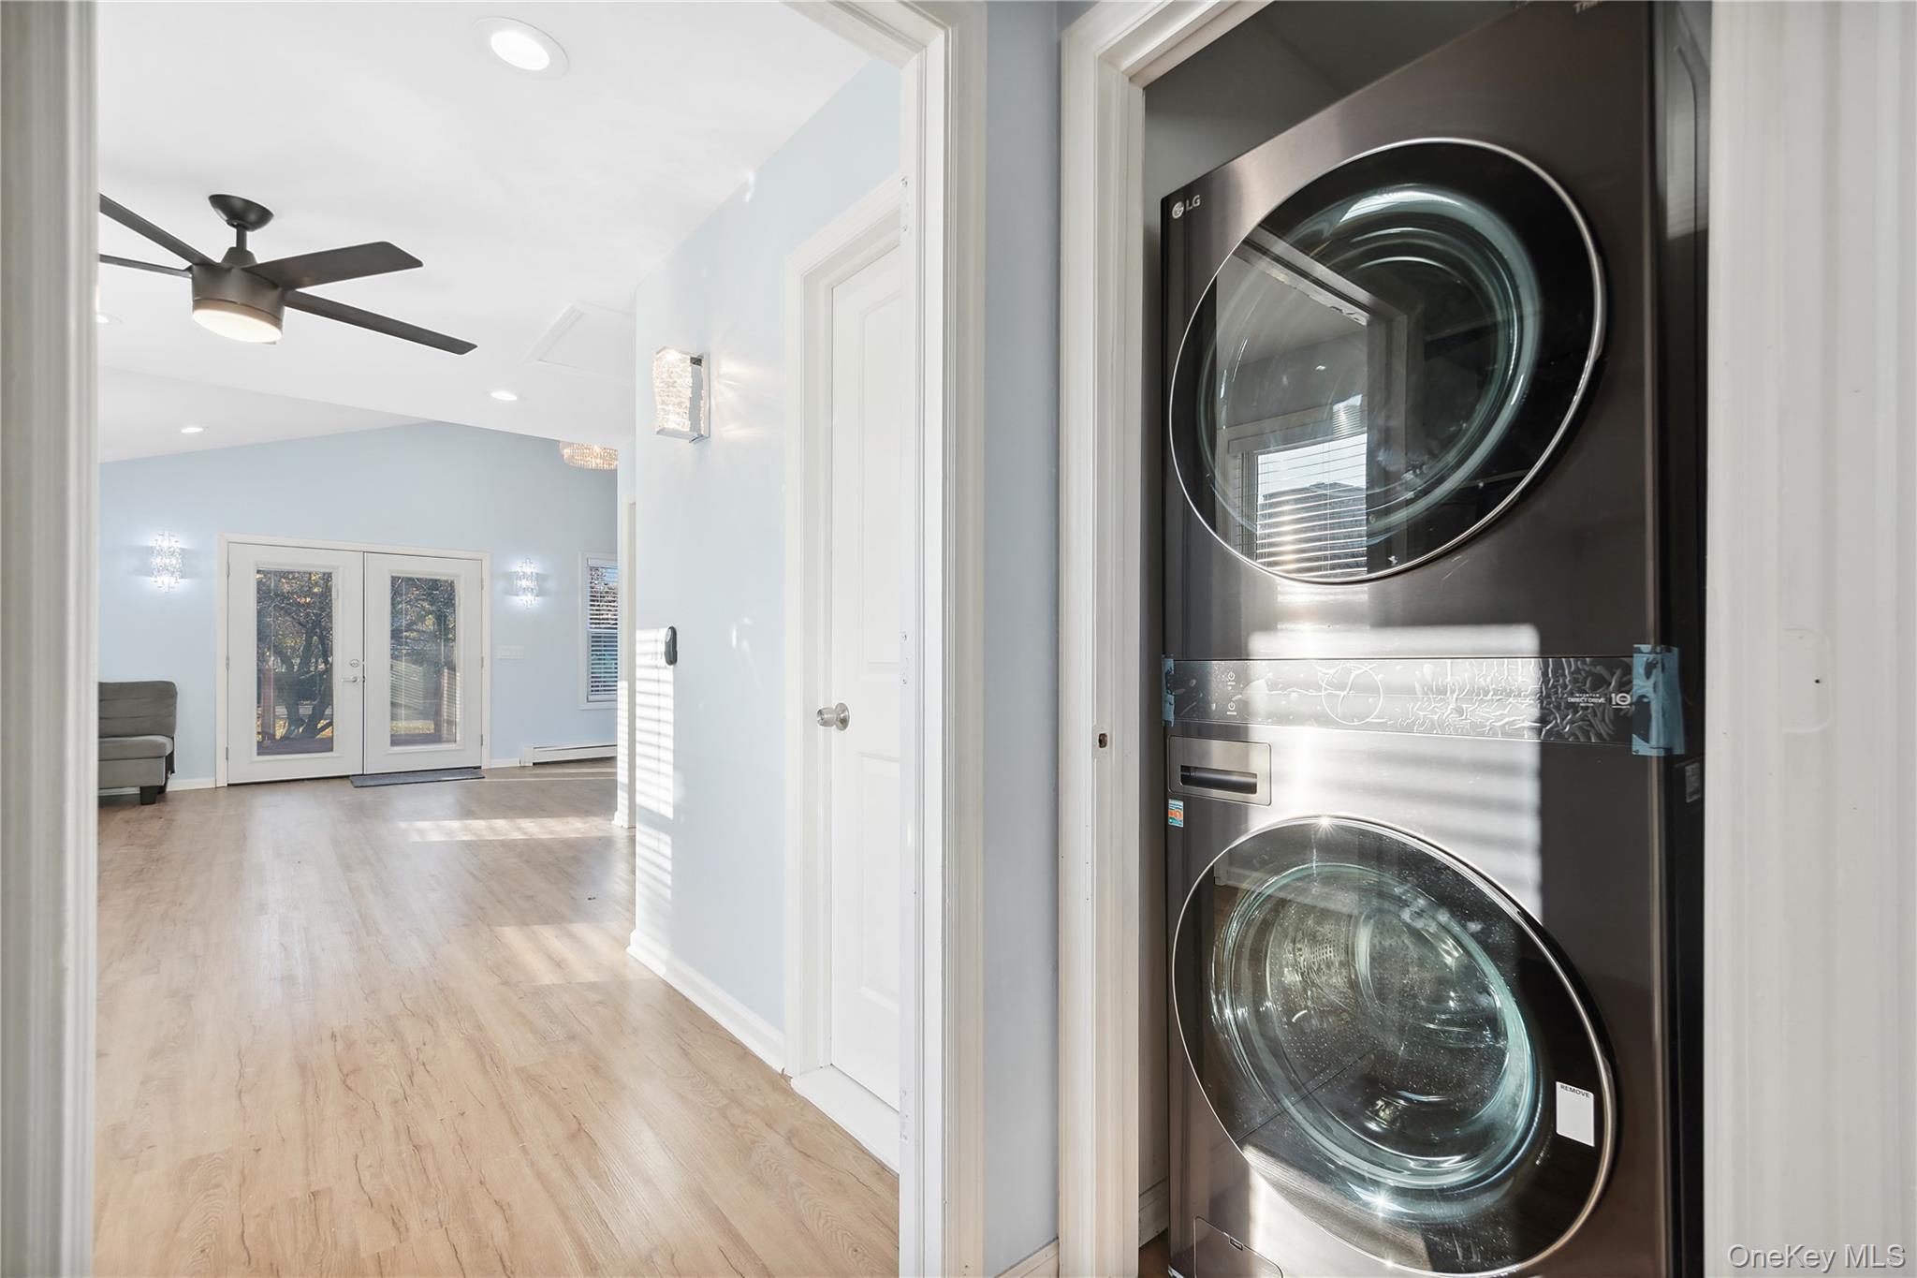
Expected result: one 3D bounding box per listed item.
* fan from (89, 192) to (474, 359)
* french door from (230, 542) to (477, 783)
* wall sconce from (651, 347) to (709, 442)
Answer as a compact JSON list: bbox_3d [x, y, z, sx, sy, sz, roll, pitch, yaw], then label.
[{"bbox_3d":[-2.175,-1.120,2.580,1.280,0.370,1.300,0,-1,15],"label":"fan"},{"bbox_3d":[-5.380,0.217,7.700,1.860,2.030,0.060,1,-1,-39],"label":"french door"},{"bbox_3d":[-0.848,-0.742,2.603,0.135,0.240,0.120,1,-1,-40],"label":"wall sconce"}]

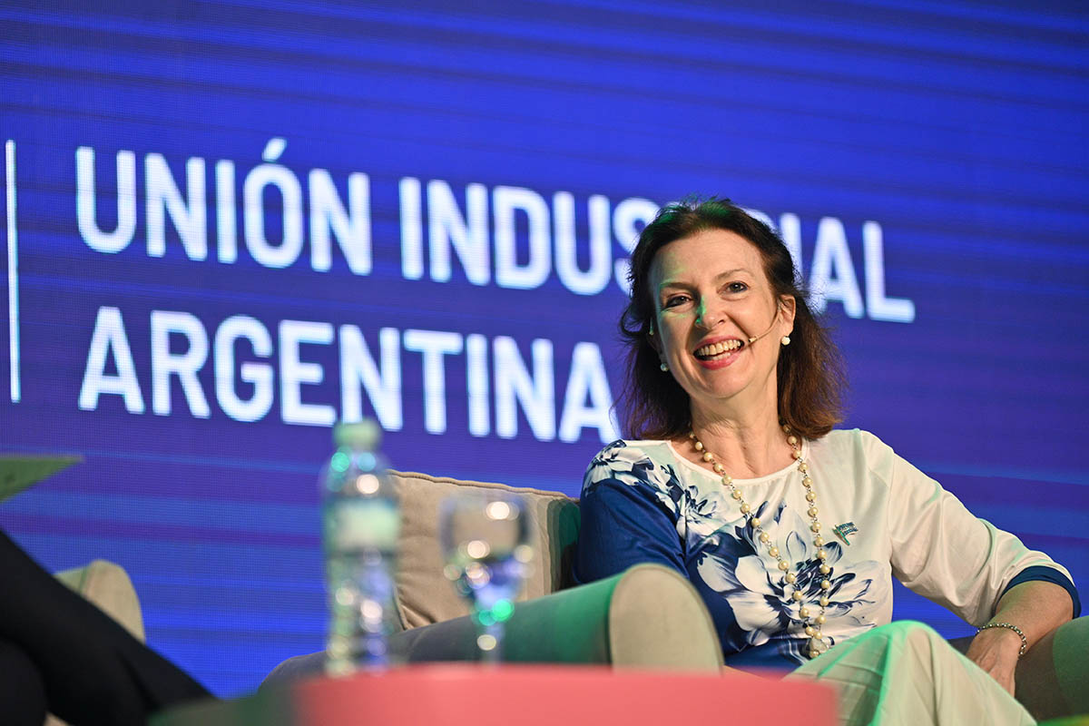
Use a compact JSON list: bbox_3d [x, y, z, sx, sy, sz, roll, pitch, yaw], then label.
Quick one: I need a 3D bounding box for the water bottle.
[{"bbox_3d":[-0.153,0.157,4.150,0.060,0.214,0.060,-2,-9,0],"label":"water bottle"}]

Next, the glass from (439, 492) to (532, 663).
[{"bbox_3d":[-0.048,0.187,4.170,0.070,0.153,0.070,-2,-9,0],"label":"glass"}]

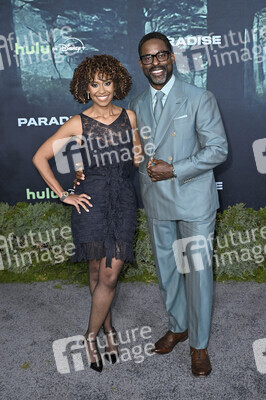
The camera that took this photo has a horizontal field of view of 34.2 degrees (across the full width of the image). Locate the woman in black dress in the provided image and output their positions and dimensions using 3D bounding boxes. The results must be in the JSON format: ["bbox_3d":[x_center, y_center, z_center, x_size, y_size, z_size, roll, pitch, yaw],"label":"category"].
[{"bbox_3d":[-0.255,0.084,2.531,0.690,1.750,0.420,-4,8,-14],"label":"woman in black dress"}]

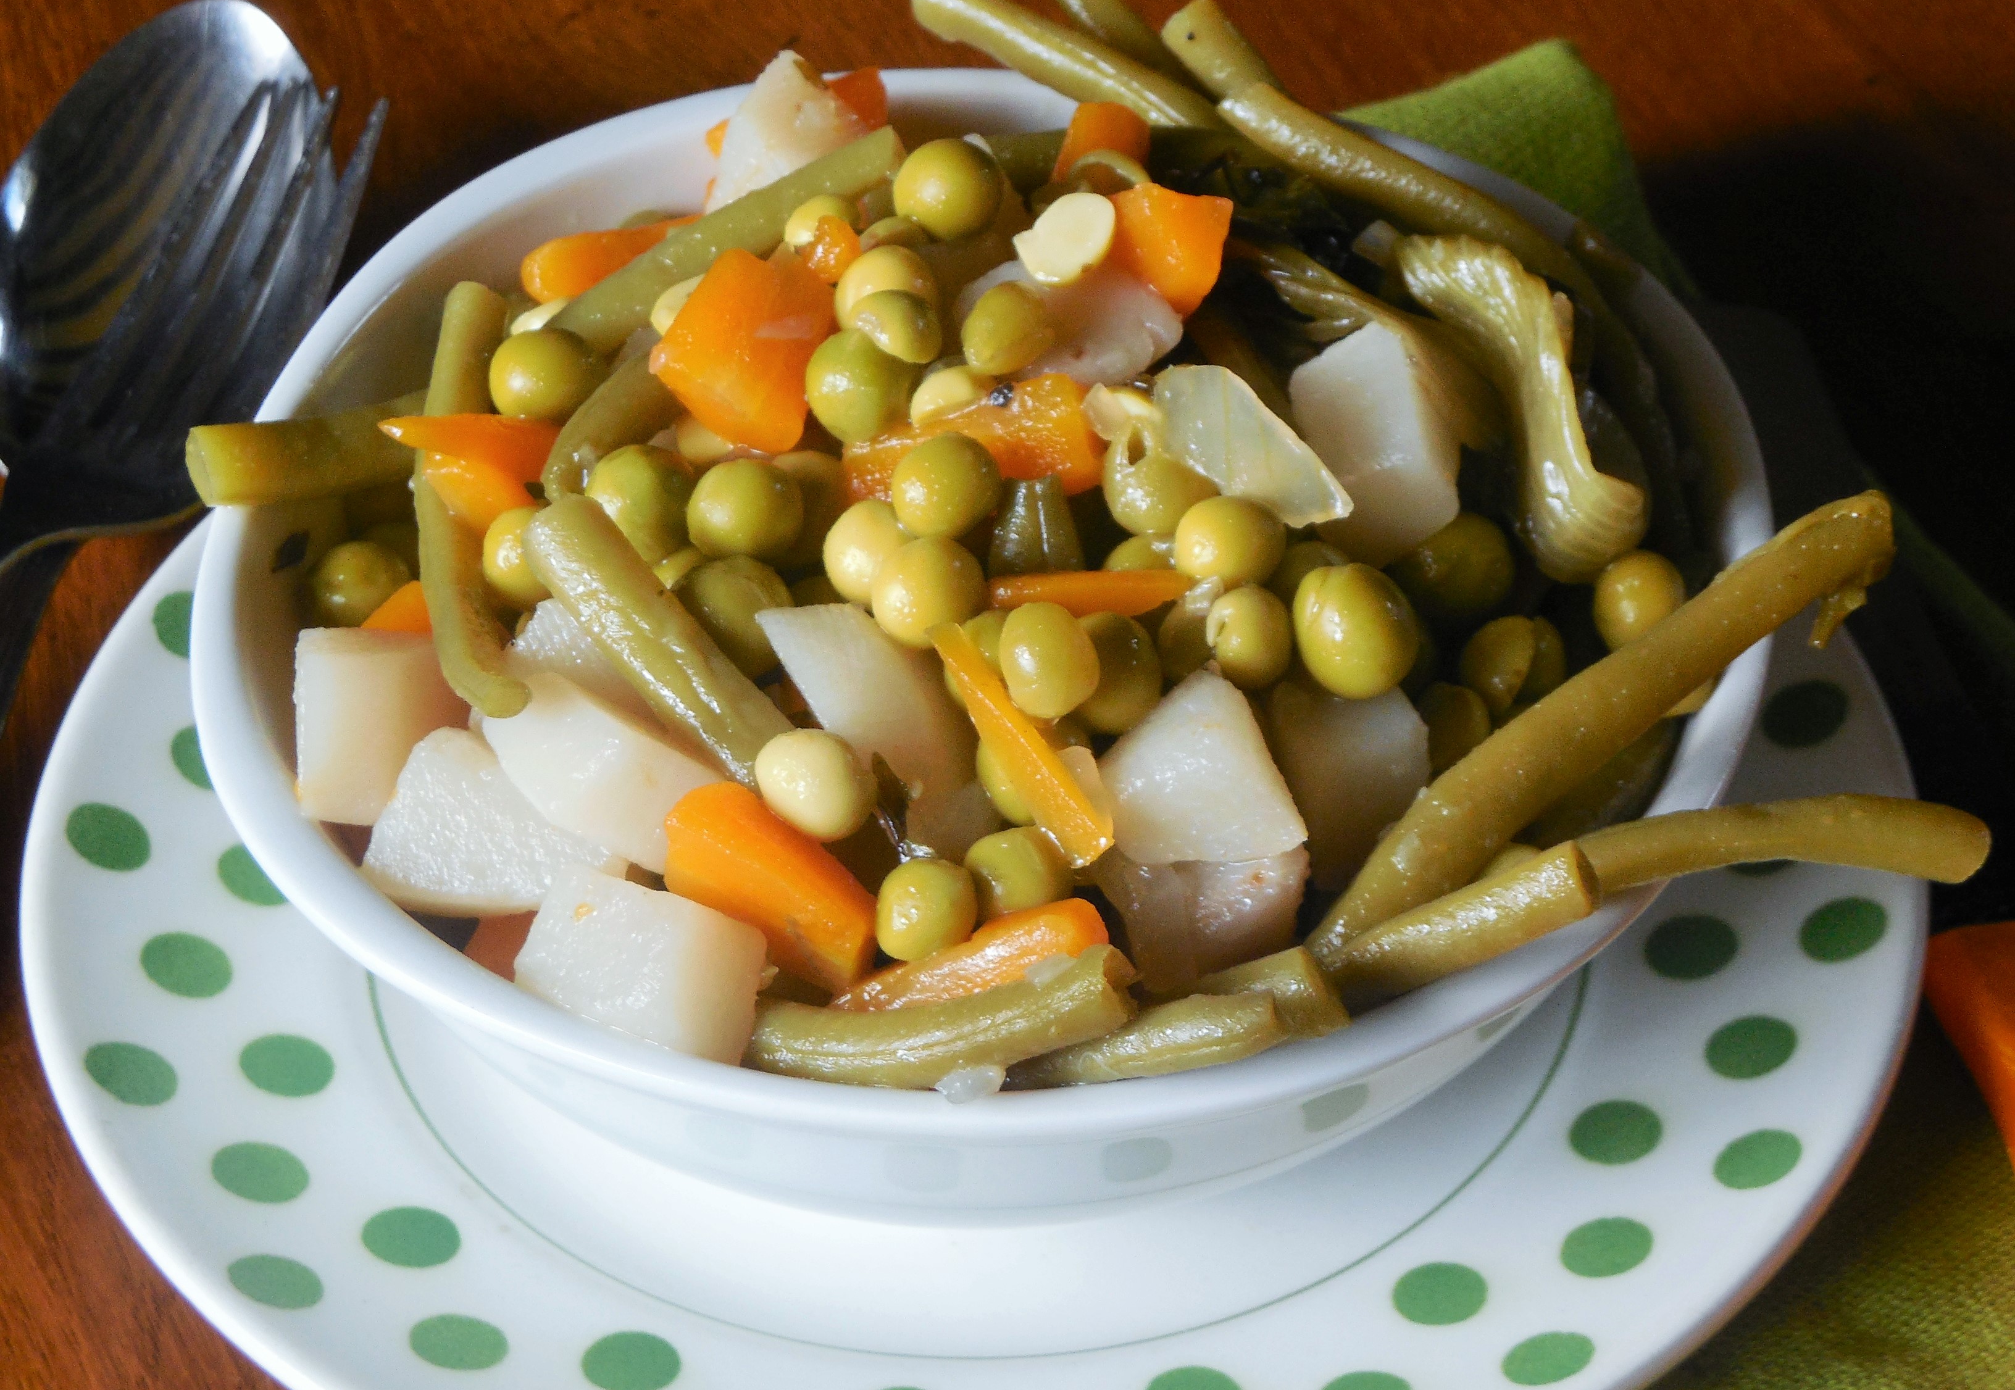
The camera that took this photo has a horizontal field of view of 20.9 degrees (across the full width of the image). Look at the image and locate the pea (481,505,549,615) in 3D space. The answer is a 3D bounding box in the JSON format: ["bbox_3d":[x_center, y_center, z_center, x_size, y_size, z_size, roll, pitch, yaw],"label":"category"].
[{"bbox_3d":[-0.041,-0.012,0.476,0.009,0.009,0.009,-1,43,0],"label":"pea"}]

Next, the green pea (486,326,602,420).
[{"bbox_3d":[-0.042,-0.029,0.493,0.010,0.009,0.010,-1,43,0],"label":"green pea"}]

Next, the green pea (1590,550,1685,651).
[{"bbox_3d":[0.058,-0.009,0.504,0.009,0.010,0.009,0,43,0],"label":"green pea"}]

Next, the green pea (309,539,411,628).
[{"bbox_3d":[-0.058,-0.010,0.489,0.009,0.008,0.009,-1,43,0],"label":"green pea"}]

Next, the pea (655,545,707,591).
[{"bbox_3d":[-0.028,-0.010,0.470,0.008,0.008,0.008,-1,43,0],"label":"pea"}]

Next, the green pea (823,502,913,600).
[{"bbox_3d":[-0.012,-0.013,0.489,0.010,0.010,0.010,0,43,0],"label":"green pea"}]

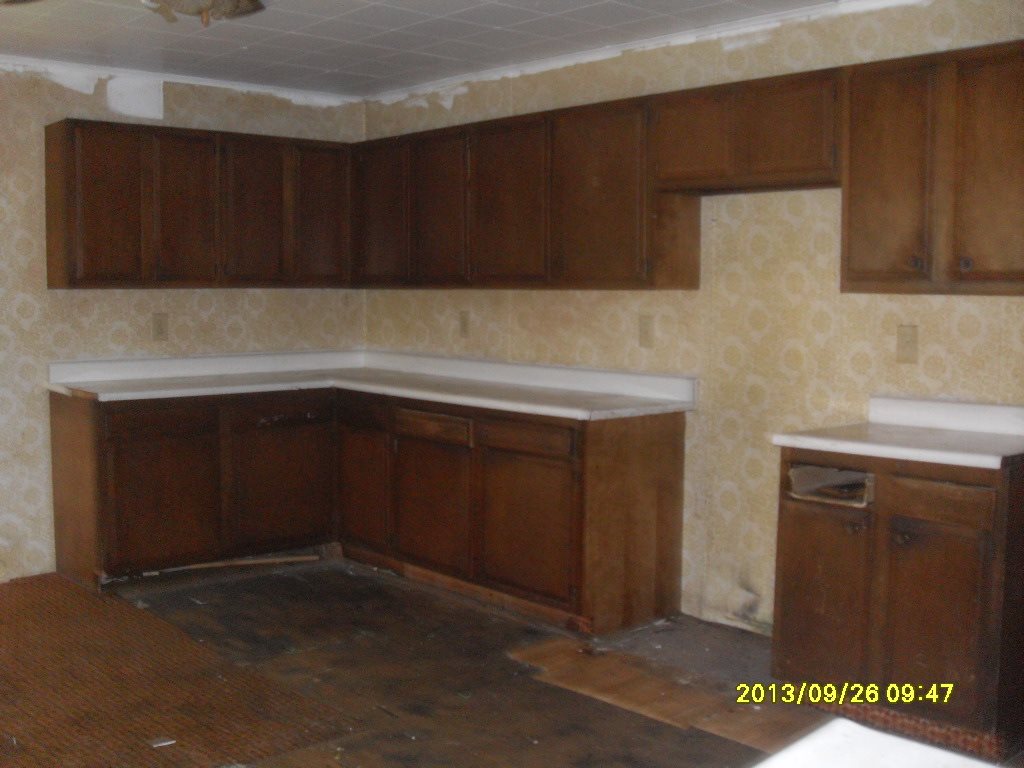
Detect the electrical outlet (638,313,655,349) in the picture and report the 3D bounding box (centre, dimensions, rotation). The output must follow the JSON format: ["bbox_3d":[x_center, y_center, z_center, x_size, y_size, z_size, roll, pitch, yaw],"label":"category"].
[{"bbox_3d":[0.593,-0.232,4.811,0.010,0.130,0.078,-4,6,-42],"label":"electrical outlet"}]

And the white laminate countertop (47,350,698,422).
[{"bbox_3d":[-0.725,0.008,4.943,1.826,0.133,2.455,-4,6,-42],"label":"white laminate countertop"}]

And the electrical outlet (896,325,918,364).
[{"bbox_3d":[1.409,-0.140,3.898,0.010,0.128,0.076,-4,6,-42],"label":"electrical outlet"}]

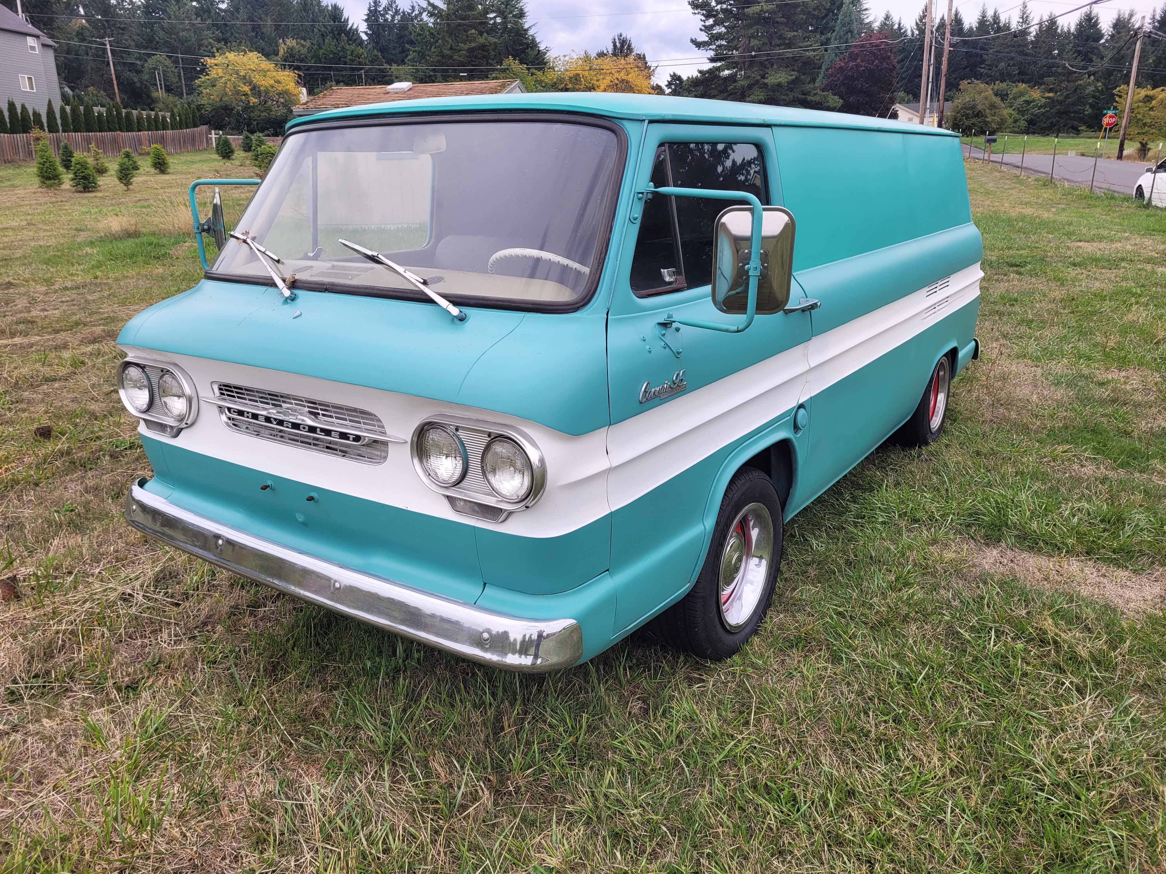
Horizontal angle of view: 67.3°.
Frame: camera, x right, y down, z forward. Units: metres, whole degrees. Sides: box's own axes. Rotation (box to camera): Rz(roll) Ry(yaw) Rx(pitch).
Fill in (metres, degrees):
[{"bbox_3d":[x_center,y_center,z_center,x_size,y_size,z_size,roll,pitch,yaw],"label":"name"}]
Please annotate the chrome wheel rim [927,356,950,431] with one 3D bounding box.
[{"bbox_3d":[1.818,-0.234,4.659,0.160,0.405,0.405,10,21,33],"label":"chrome wheel rim"}]

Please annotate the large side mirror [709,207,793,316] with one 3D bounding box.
[{"bbox_3d":[0.413,-0.429,2.130,0.195,0.260,0.075,3,18,15],"label":"large side mirror"}]

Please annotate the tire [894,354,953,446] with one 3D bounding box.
[{"bbox_3d":[1.797,-0.237,4.673,0.220,0.620,0.620,10,21,33],"label":"tire"}]

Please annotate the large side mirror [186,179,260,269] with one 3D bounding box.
[{"bbox_3d":[-1.270,-0.744,3.114,0.180,0.330,0.300,-15,22,-36],"label":"large side mirror"}]

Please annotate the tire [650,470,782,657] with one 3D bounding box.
[{"bbox_3d":[0.430,0.384,2.784,0.215,0.620,0.620,10,21,33],"label":"tire"}]

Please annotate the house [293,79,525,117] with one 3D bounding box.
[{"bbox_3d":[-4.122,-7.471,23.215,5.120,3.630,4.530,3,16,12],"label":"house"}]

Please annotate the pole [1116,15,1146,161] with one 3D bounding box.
[{"bbox_3d":[31.845,-20.169,50.810,0.320,7.830,0.320,8,20,29],"label":"pole"}]

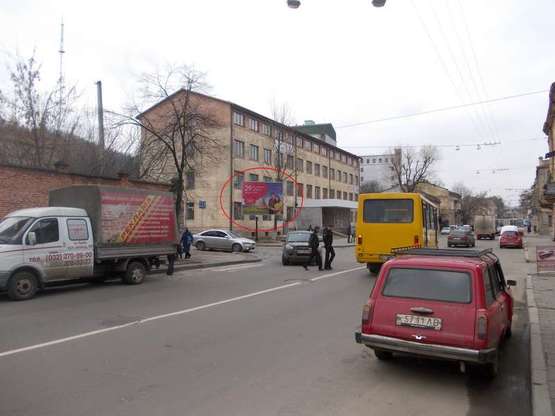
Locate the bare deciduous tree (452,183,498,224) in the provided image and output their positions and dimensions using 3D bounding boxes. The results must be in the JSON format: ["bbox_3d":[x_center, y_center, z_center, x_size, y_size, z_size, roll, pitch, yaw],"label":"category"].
[{"bbox_3d":[52.114,0.200,118.256,10.800,13.300,9.800,-1,-3,29],"label":"bare deciduous tree"}]

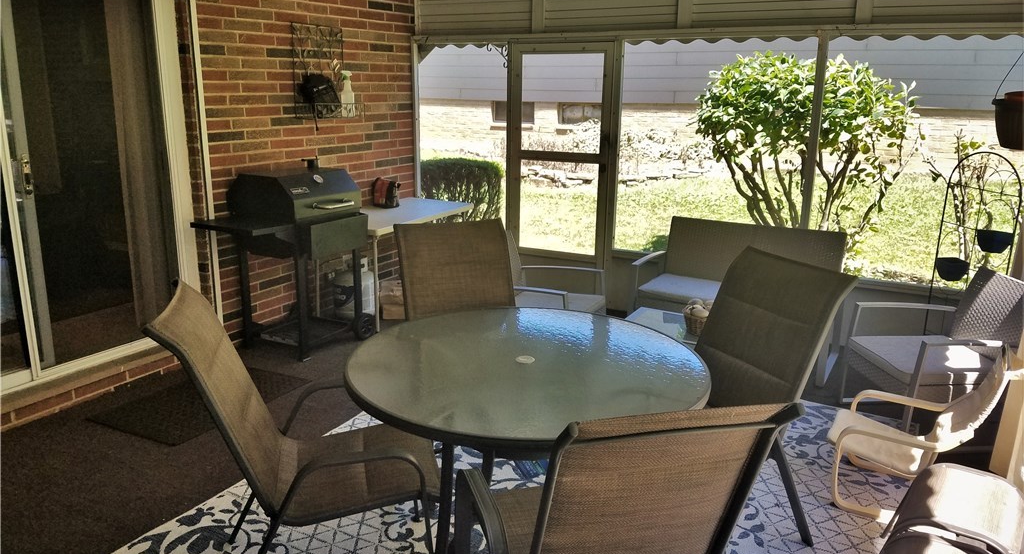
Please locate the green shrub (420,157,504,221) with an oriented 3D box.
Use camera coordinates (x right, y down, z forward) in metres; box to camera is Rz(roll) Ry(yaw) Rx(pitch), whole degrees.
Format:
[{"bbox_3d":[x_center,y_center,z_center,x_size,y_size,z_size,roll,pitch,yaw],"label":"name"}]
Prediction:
[{"bbox_3d":[-0.573,-0.790,8.396,1.071,1.003,0.959,9,17,29],"label":"green shrub"}]

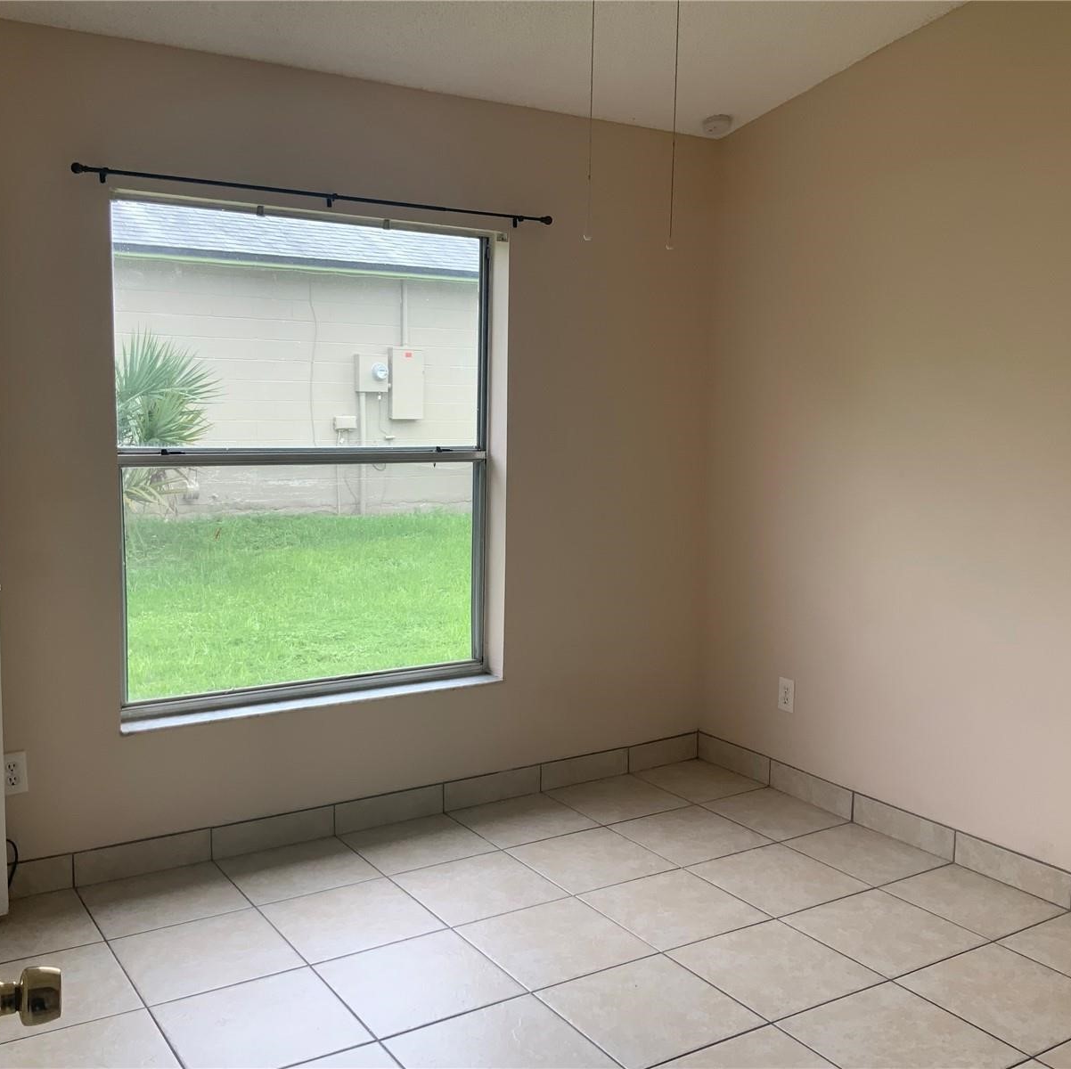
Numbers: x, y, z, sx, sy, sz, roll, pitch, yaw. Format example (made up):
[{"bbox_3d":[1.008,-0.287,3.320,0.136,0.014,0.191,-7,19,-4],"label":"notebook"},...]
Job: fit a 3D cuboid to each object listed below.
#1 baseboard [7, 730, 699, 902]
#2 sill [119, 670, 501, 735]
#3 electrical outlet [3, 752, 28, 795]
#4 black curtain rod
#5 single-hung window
[{"bbox_3d":[-0.422,0.925,4.107,2.600,0.107,0.012,-4,8,-32],"label":"baseboard"},{"bbox_3d":[-0.694,0.551,3.932,1.320,0.022,0.130,-4,8,-32],"label":"sill"},{"bbox_3d":[-1.478,0.679,3.382,0.073,0.117,0.008,-4,8,-32],"label":"electrical outlet"},{"bbox_3d":[-0.607,-1.033,3.676,1.570,0.045,0.065,-4,8,-32],"label":"black curtain rod"},{"bbox_3d":[-0.727,-0.233,3.903,1.315,1.545,0.080,-4,8,-32],"label":"single-hung window"}]

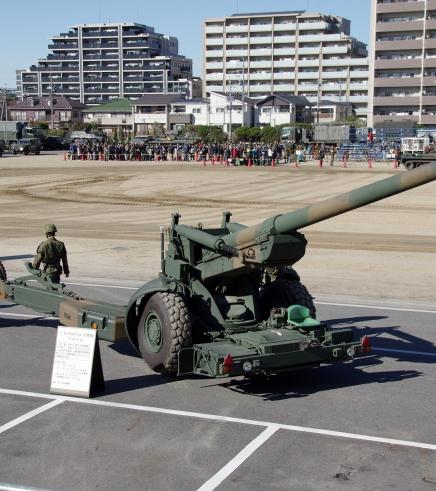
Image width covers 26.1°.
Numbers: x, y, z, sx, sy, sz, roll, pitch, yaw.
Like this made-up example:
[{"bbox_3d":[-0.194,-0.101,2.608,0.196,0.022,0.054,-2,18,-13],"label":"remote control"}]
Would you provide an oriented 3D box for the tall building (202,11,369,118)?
[{"bbox_3d":[18.603,-42.470,235.294,42.717,29.700,14.000,3,8,18],"label":"tall building"}]

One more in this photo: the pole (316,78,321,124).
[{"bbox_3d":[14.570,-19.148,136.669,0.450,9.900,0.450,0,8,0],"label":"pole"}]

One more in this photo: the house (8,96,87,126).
[{"bbox_3d":[-30.028,-22.316,166.524,12.000,7.500,7.800,3,8,18],"label":"house"}]

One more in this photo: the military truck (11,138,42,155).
[{"bbox_3d":[-22.166,-11.725,109.423,1.770,1.970,4.140,3,8,19],"label":"military truck"}]

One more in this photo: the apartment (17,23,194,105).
[{"bbox_3d":[-27.410,-44.779,255.851,48.000,29.300,16.000,3,8,20],"label":"apartment"}]

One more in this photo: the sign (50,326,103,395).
[{"bbox_3d":[-2.066,1.698,13.790,0.630,0.950,0.470,3,8,19],"label":"sign"}]

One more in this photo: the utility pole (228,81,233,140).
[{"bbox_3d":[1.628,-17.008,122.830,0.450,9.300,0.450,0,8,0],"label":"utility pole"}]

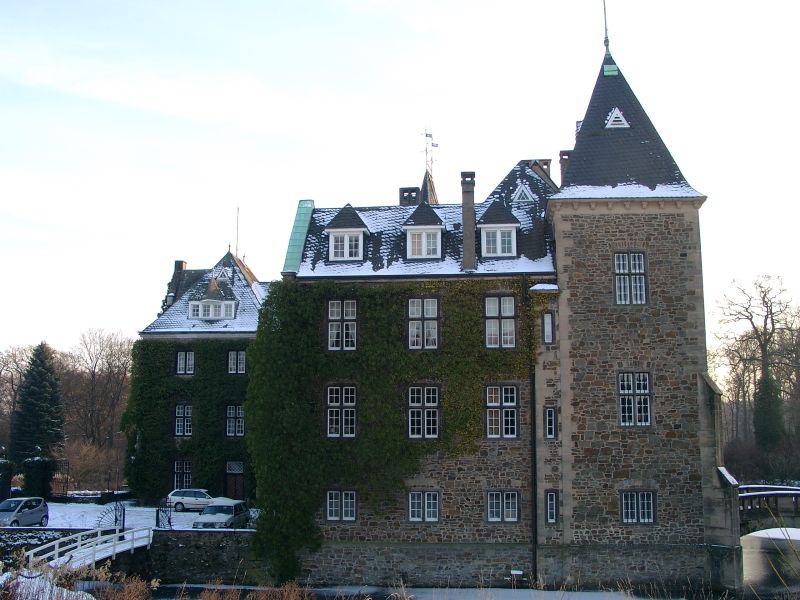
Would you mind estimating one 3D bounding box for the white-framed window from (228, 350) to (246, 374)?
[{"bbox_3d":[-10.773,4.153,52.095,1.227,1.567,0.200,-1,-6,6],"label":"white-framed window"}]

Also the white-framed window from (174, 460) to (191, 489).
[{"bbox_3d":[-14.210,11.501,51.421,1.104,1.961,0.200,-1,-6,6],"label":"white-framed window"}]

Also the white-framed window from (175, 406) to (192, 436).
[{"bbox_3d":[-14.678,8.210,53.498,1.208,2.027,0.150,-1,-9,6],"label":"white-framed window"}]

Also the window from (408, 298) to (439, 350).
[{"bbox_3d":[1.159,1.203,38.589,1.465,2.559,0.200,-1,-6,5],"label":"window"}]

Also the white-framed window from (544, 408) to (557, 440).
[{"bbox_3d":[7.115,5.821,36.976,0.332,1.363,0.150,-1,-9,6],"label":"white-framed window"}]

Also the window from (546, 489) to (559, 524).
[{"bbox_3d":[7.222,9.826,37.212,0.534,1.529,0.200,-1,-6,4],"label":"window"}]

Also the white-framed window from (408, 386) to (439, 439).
[{"bbox_3d":[1.146,5.461,38.147,1.448,2.501,0.200,-1,-6,5],"label":"white-framed window"}]

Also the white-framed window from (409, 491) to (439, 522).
[{"bbox_3d":[1.133,9.712,36.906,1.391,1.370,0.150,-1,-8,6],"label":"white-framed window"}]

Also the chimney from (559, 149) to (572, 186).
[{"bbox_3d":[10.037,-7.699,47.319,0.786,2.700,0.900,-1,-8,5],"label":"chimney"}]

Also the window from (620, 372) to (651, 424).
[{"bbox_3d":[11.007,4.648,36.710,1.423,2.467,0.150,-1,-9,6],"label":"window"}]

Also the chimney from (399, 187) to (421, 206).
[{"bbox_3d":[0.546,-5.700,45.035,1.176,1.550,0.750,-1,-6,5],"label":"chimney"}]

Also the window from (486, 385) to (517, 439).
[{"bbox_3d":[4.902,5.382,37.842,1.434,2.552,0.200,-1,-6,5],"label":"window"}]

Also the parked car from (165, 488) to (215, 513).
[{"bbox_3d":[-12.398,12.709,50.249,4.450,1.450,1.700,-1,-8,8],"label":"parked car"}]

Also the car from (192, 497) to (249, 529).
[{"bbox_3d":[-8.770,10.874,39.091,1.710,1.430,4.450,-1,-9,4],"label":"car"}]

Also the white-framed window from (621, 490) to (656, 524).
[{"bbox_3d":[11.191,9.741,36.888,1.581,1.516,0.200,-1,-6,3],"label":"white-framed window"}]

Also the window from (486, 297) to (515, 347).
[{"bbox_3d":[4.881,1.099,37.976,1.402,2.417,0.150,-1,-9,6],"label":"window"}]

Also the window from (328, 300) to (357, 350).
[{"bbox_3d":[-2.790,1.281,38.475,1.382,2.406,0.150,-1,-8,6],"label":"window"}]

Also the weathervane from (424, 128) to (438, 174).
[{"bbox_3d":[1.934,-9.094,47.858,0.822,2.843,0.300,-1,-6,5],"label":"weathervane"}]

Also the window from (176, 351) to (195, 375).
[{"bbox_3d":[-14.728,4.325,54.117,1.239,1.497,0.150,-1,-9,6],"label":"window"}]

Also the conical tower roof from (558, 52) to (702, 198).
[{"bbox_3d":[11.003,-8.777,41.209,7.304,8.980,7.304,-1,-8,5],"label":"conical tower roof"}]

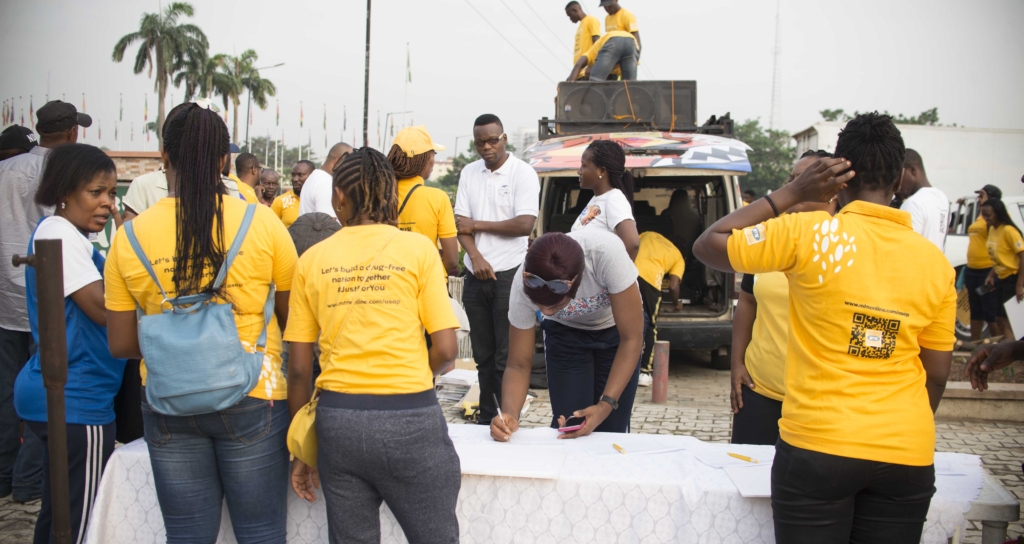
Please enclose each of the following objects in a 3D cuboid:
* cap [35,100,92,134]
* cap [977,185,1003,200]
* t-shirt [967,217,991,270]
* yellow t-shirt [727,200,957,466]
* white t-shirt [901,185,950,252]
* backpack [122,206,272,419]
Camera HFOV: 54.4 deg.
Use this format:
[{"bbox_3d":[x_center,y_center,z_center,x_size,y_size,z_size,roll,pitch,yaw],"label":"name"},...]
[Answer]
[{"bbox_3d":[-1.846,-0.636,4.100,0.260,0.140,0.180,-3,6,-42],"label":"cap"},{"bbox_3d":[4.842,-0.806,10.100,0.260,0.150,0.180,0,3,-21],"label":"cap"},{"bbox_3d":[4.430,-0.285,9.300,0.310,0.580,0.440,-1,5,-28],"label":"t-shirt"},{"bbox_3d":[0.825,0.152,2.500,0.540,0.630,0.290,2,3,13],"label":"yellow t-shirt"},{"bbox_3d":[1.970,-0.061,4.900,0.310,0.710,0.480,2,3,27],"label":"white t-shirt"},{"bbox_3d":[-0.834,0.102,2.650,0.370,0.520,0.190,-3,3,-6],"label":"backpack"}]

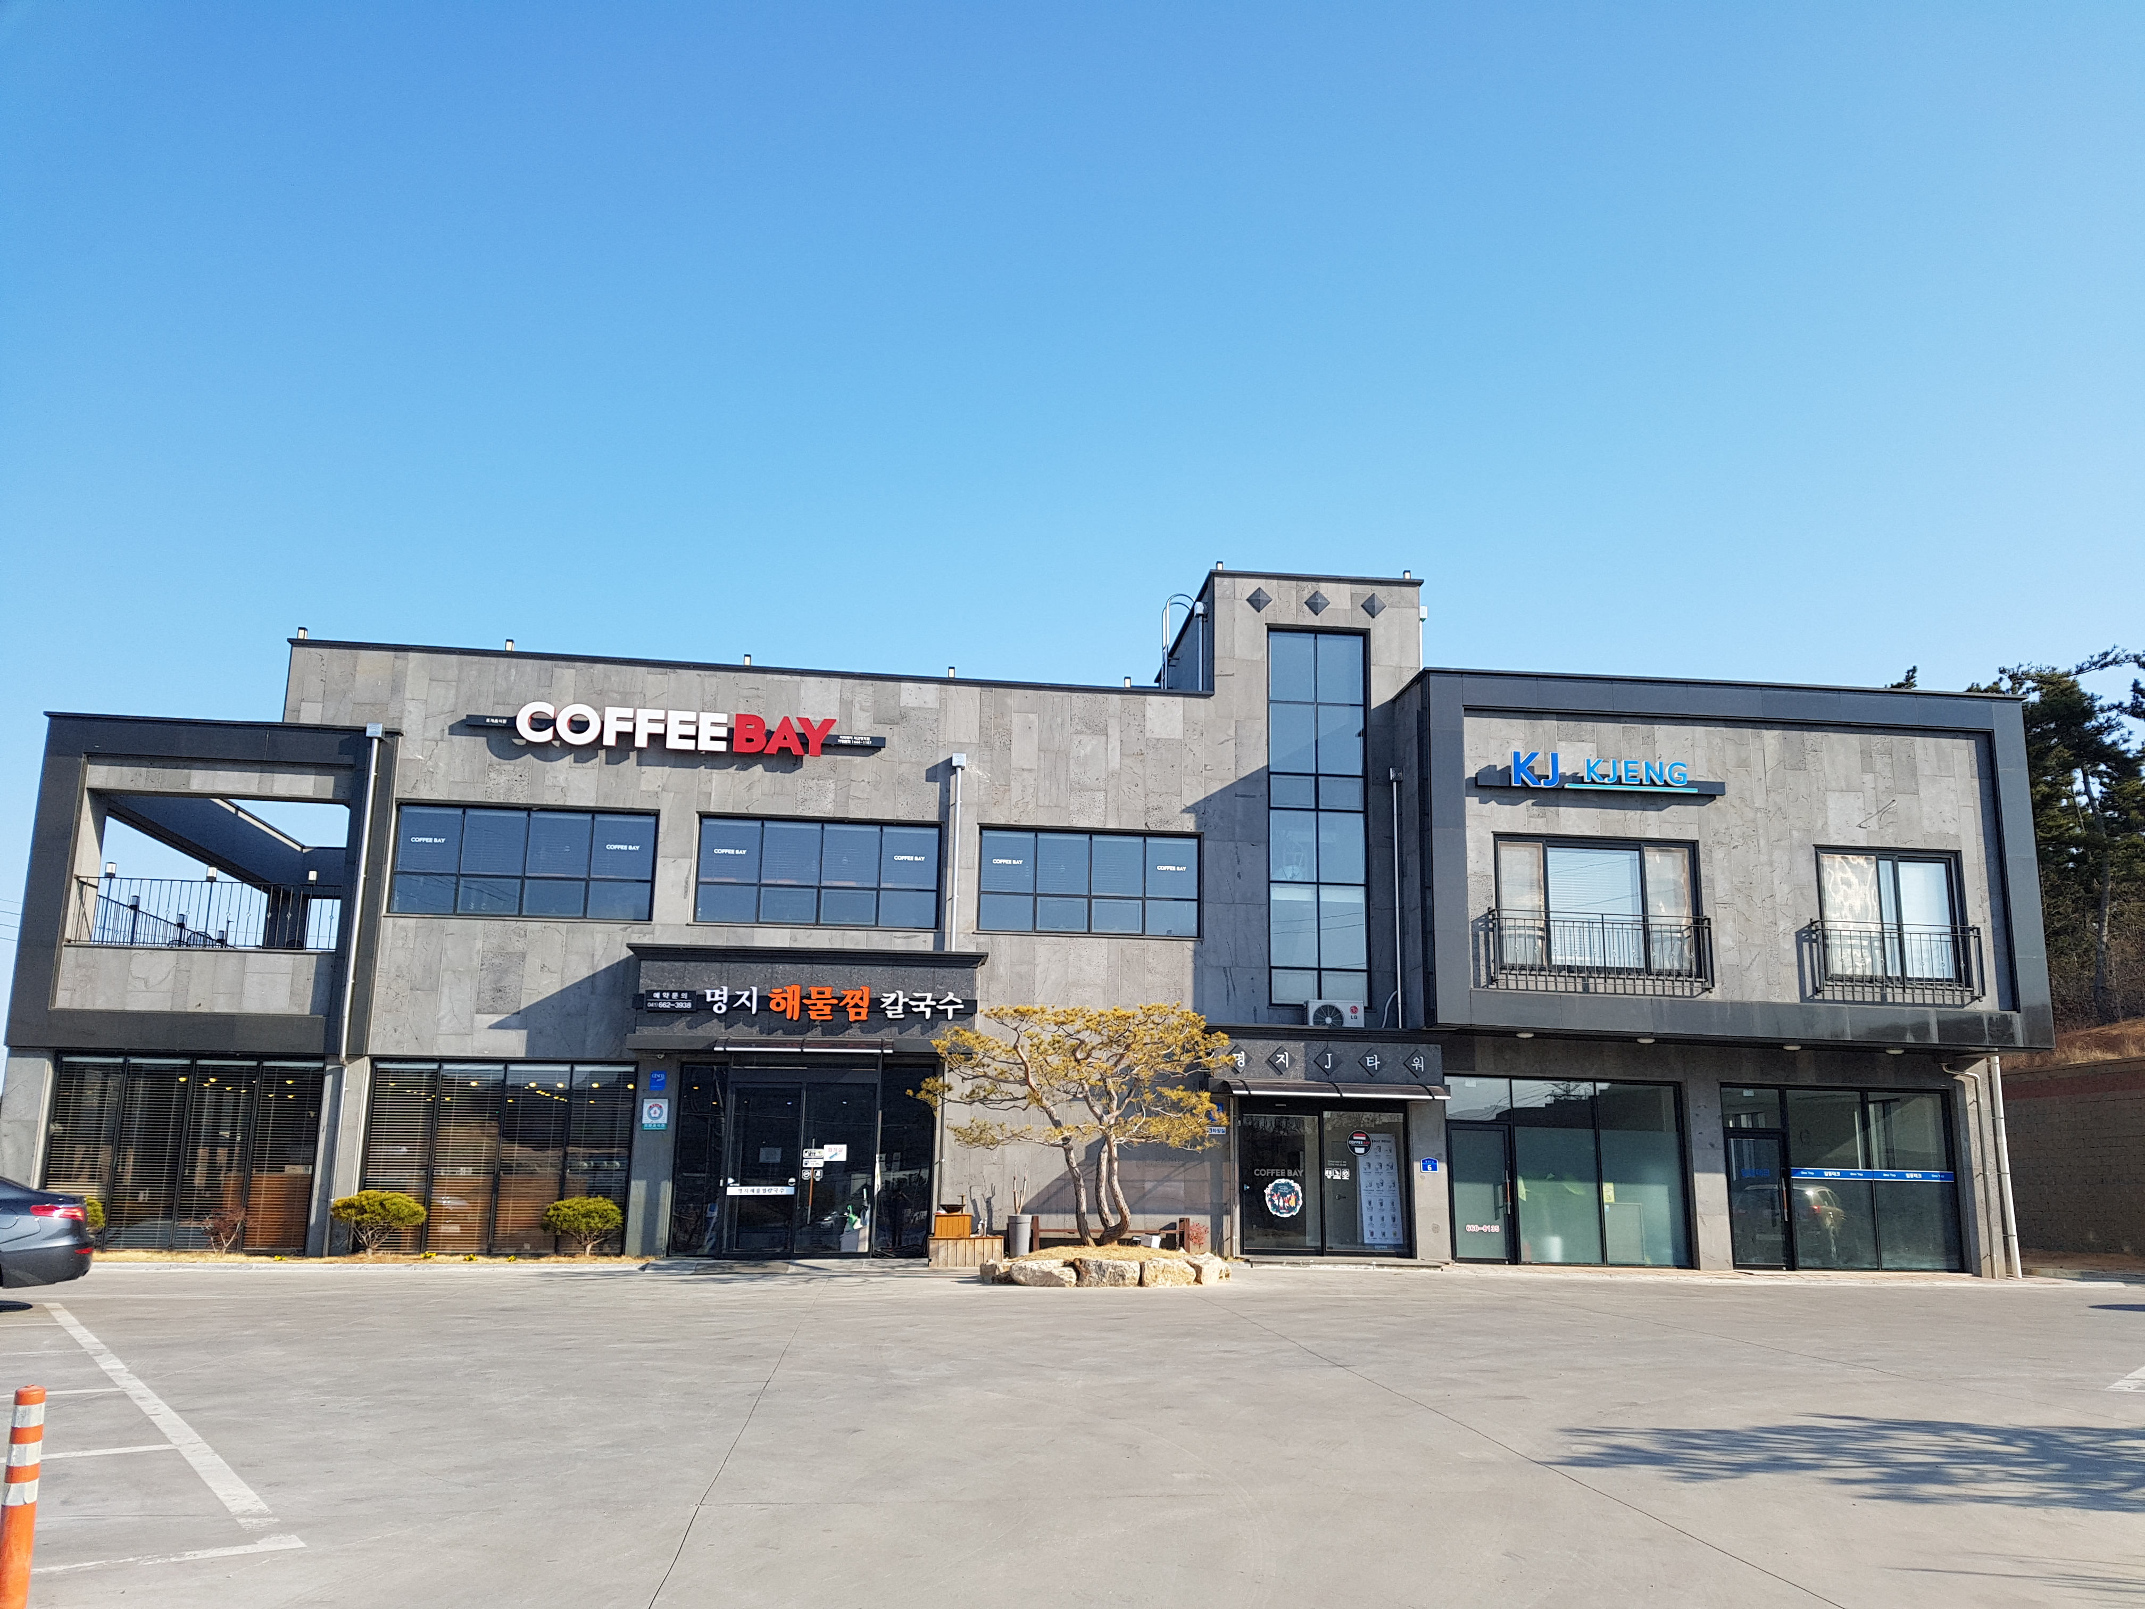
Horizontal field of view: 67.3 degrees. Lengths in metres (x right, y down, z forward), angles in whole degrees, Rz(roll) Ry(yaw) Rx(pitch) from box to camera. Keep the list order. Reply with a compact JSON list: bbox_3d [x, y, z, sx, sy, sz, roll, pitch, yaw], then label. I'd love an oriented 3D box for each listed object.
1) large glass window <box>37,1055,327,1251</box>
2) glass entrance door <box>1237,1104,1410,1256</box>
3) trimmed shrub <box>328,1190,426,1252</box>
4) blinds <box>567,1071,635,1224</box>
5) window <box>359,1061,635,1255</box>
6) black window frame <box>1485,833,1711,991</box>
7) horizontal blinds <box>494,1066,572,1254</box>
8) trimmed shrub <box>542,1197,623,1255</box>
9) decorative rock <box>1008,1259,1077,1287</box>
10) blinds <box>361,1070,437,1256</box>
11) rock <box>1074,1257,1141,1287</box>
[{"bbox_3d":[-12.056,4.755,21.867,3.478,2.572,0.150,2,-11,-6],"label":"large glass window"},{"bbox_3d":[3.532,5.228,22.523,2.444,2.101,0.150,2,-12,-6],"label":"glass entrance door"},{"bbox_3d":[-9.159,5.520,21.270,1.261,0.885,1.135,2,-11,-6],"label":"trimmed shrub"},{"bbox_3d":[-6.368,4.717,21.600,0.822,2.261,0.060,2,-12,-6],"label":"blinds"},{"bbox_3d":[-7.565,4.688,21.303,3.357,2.429,0.150,2,-12,-6],"label":"window"},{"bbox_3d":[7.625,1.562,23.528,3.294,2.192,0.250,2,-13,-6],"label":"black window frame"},{"bbox_3d":[-7.491,4.929,22.422,0.905,2.545,0.070,2,-13,-6],"label":"horizontal blinds"},{"bbox_3d":[-6.542,5.634,21.539,1.098,0.807,0.988,2,-11,-6],"label":"trimmed shrub"},{"bbox_3d":[-0.379,5.541,19.085,0.807,0.283,0.500,2,-13,-6],"label":"decorative rock"},{"bbox_3d":[-9.271,4.876,22.225,0.809,2.462,0.050,2,-11,-6],"label":"blinds"},{"bbox_3d":[0.425,5.783,19.926,0.829,0.373,0.514,2,-11,-6],"label":"rock"}]

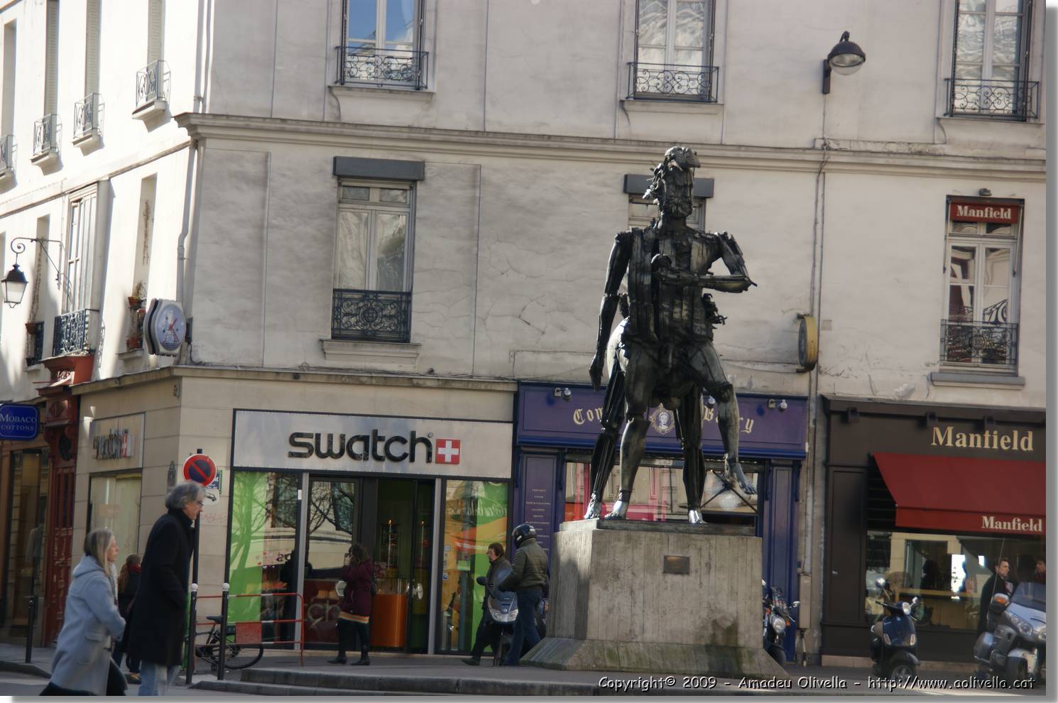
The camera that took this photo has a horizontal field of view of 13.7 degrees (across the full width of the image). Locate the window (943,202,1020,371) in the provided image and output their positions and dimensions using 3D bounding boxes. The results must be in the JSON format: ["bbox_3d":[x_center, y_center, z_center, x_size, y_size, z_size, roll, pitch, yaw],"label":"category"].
[{"bbox_3d":[6.684,-0.962,65.452,1.170,2.580,0.200,3,-3,-13],"label":"window"}]

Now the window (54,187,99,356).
[{"bbox_3d":[-7.179,-1.277,70.035,0.250,2.600,1.750,3,-3,-17],"label":"window"}]

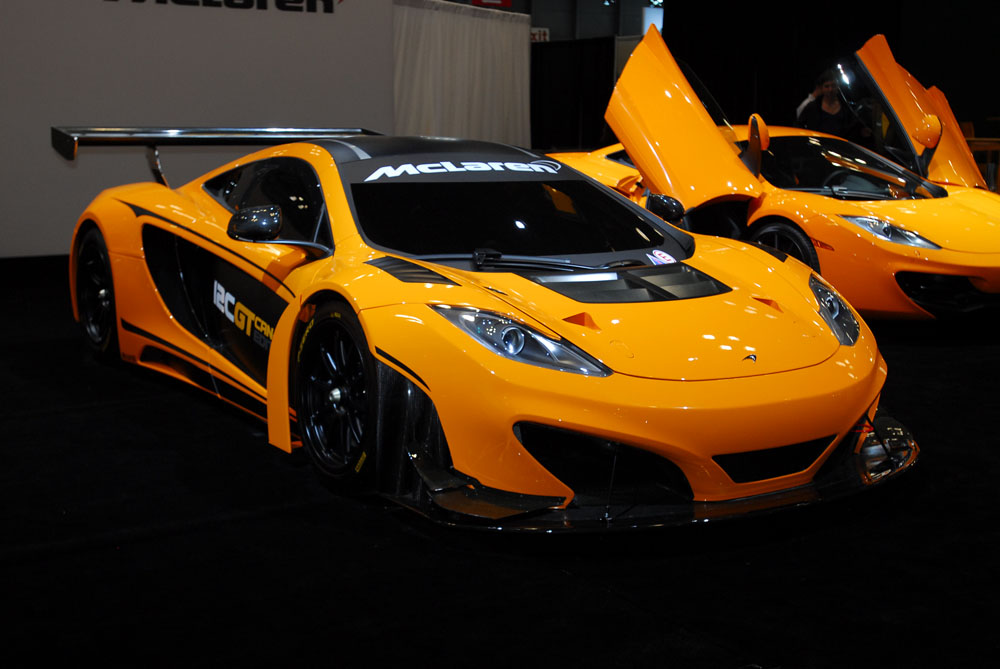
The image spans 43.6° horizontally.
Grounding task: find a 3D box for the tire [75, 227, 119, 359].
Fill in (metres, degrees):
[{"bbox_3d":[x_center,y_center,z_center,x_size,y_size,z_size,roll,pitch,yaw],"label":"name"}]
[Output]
[{"bbox_3d":[-1.875,-0.228,6.305,0.310,0.695,0.695,-5,12,-33],"label":"tire"}]

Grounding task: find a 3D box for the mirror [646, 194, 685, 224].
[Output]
[{"bbox_3d":[0.720,-0.548,5.520,0.205,0.135,0.140,-5,12,-33],"label":"mirror"}]

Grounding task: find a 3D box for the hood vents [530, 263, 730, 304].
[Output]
[{"bbox_3d":[0.442,-0.172,4.240,0.690,0.060,0.350,-5,21,-33],"label":"hood vents"}]

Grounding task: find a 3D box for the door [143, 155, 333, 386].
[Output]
[{"bbox_3d":[-1.032,-0.320,5.123,0.420,0.820,1.580,-5,12,-33],"label":"door"}]

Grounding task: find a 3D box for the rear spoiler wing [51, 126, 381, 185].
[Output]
[{"bbox_3d":[-1.528,-1.020,7.166,1.880,0.310,0.500,-5,12,-33],"label":"rear spoiler wing"}]

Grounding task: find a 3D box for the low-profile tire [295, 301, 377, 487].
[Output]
[{"bbox_3d":[-0.421,0.198,4.106,0.280,0.650,0.650,-5,12,-33],"label":"low-profile tire"}]

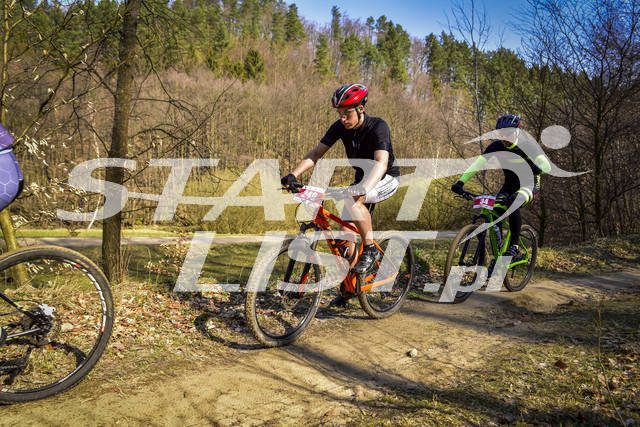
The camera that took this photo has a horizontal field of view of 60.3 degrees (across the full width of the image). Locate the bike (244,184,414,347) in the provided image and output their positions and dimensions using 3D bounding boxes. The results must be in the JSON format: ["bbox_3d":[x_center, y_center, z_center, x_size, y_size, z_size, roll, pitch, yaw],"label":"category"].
[{"bbox_3d":[0.178,0.360,4.190,1.830,1.080,0.740,-3,7,-44],"label":"bike"}]

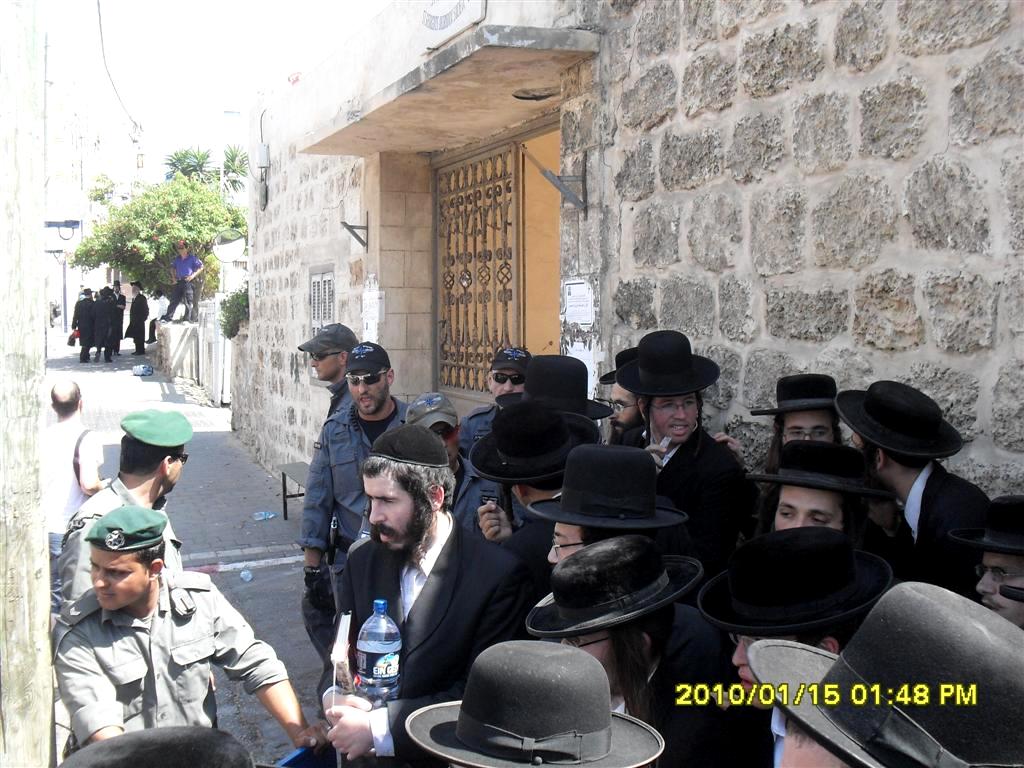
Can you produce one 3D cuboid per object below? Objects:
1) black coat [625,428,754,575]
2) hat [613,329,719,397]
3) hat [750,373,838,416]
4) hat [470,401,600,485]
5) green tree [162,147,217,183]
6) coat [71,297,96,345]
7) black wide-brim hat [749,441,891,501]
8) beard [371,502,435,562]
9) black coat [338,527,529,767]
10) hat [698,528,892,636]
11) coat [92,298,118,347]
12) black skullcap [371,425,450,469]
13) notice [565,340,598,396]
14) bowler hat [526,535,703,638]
[{"bbox_3d":[0.619,0.599,3.972,0.520,0.920,0.320,3,6,27],"label":"black coat"},{"bbox_3d":[0.536,-0.075,3.900,0.350,0.140,0.365,-6,23,-6],"label":"hat"},{"bbox_3d":[0.870,0.028,3.320,0.330,0.120,0.345,-4,1,17],"label":"hat"},{"bbox_3d":[0.050,0.113,2.828,0.345,0.118,0.320,-9,24,4],"label":"hat"},{"bbox_3d":[-10.884,-4.807,38.279,2.000,6.400,2.000,0,5,0],"label":"green tree"},{"bbox_3d":[-10.763,-1.548,28.300,0.600,1.180,0.380,2,5,23],"label":"coat"},{"bbox_3d":[0.673,0.172,2.428,0.320,0.112,0.345,9,3,37],"label":"black wide-brim hat"},{"bbox_3d":[-0.231,0.325,2.460,0.110,0.140,0.130,-13,12,-34],"label":"beard"},{"bbox_3d":[-0.176,0.730,2.557,0.520,0.860,0.360,5,7,41],"label":"black coat"},{"bbox_3d":[0.495,0.332,1.970,0.340,0.130,0.325,-8,15,5],"label":"hat"},{"bbox_3d":[-10.210,-1.543,28.200,0.580,1.270,0.380,1,5,12],"label":"coat"},{"bbox_3d":[-0.226,0.139,2.500,0.180,0.085,0.170,1,9,-37],"label":"black skullcap"},{"bbox_3d":[0.322,-0.068,5.250,0.010,0.280,0.320,-2,6,-21],"label":"notice"},{"bbox_3d":[0.182,0.362,2.162,0.350,0.122,0.320,-16,8,8],"label":"bowler hat"}]

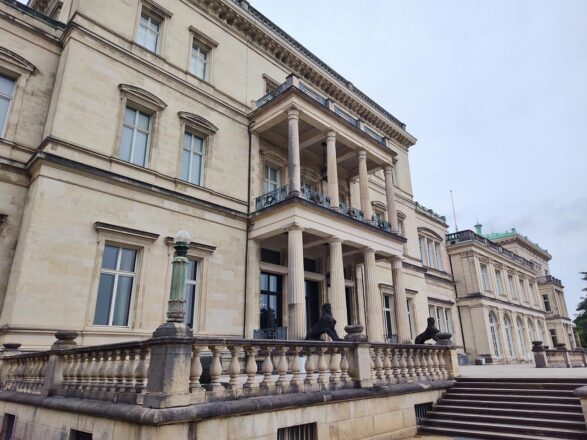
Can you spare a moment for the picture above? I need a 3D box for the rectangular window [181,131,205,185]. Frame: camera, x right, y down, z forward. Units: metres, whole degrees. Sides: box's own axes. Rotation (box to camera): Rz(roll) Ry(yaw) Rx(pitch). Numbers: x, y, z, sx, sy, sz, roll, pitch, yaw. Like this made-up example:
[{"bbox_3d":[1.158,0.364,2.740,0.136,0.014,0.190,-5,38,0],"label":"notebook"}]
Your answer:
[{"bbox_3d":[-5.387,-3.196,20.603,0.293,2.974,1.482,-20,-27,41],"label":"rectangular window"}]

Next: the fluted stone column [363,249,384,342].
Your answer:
[{"bbox_3d":[5.440,5.196,26.668,0.984,6.659,0.984,-20,-27,41],"label":"fluted stone column"}]

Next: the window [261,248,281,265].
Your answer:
[{"bbox_3d":[-1.500,2.547,26.556,0.150,0.965,1.785,-20,-27,41],"label":"window"}]

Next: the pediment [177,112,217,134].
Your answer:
[{"bbox_3d":[-6.373,-6.410,25.860,0.500,1.000,2.900,-20,-27,41],"label":"pediment"}]

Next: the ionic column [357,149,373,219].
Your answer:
[{"bbox_3d":[4.743,-2.262,25.789,0.604,5.090,0.605,-20,-27,41],"label":"ionic column"}]

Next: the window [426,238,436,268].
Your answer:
[{"bbox_3d":[17.938,4.421,50.402,0.250,3.850,1.700,-20,-27,41],"label":"window"}]

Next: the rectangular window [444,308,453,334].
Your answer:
[{"bbox_3d":[19.861,13.116,49.119,0.250,3.850,1.650,-20,-27,41],"label":"rectangular window"}]

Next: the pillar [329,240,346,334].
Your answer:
[{"bbox_3d":[3.012,4.624,26.003,1.040,6.950,1.040,-1,-20,0],"label":"pillar"}]

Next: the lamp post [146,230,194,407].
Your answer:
[{"bbox_3d":[-1.884,1.469,6.211,0.487,2.720,0.487,-20,-27,41],"label":"lamp post"}]

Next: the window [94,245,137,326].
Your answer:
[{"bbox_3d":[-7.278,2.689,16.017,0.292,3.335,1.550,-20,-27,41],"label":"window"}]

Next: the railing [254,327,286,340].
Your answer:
[{"bbox_3d":[-1.214,6.628,21.796,2.750,0.936,0.080,-20,-27,41],"label":"railing"}]

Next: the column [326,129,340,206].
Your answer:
[{"bbox_3d":[2.908,-3.548,28.840,0.820,6.750,0.820,-1,-20,0],"label":"column"}]

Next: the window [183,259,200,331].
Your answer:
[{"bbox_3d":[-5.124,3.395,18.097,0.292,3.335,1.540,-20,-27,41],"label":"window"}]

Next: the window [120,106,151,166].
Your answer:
[{"bbox_3d":[-9.140,-4.993,22.920,0.230,3.710,1.700,-20,-27,41],"label":"window"}]

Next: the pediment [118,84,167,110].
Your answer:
[{"bbox_3d":[-8.231,-6.780,21.455,0.420,0.984,2.750,-20,-27,41],"label":"pediment"}]

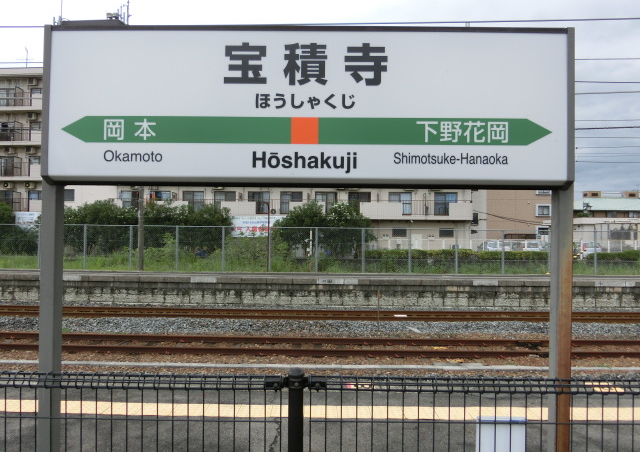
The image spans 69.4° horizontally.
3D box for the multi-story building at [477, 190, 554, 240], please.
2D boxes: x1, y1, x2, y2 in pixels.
[{"bbox_3d":[25.500,-3.300,62.500,9.600,11.000,10.000,1,0,0],"label":"multi-story building"}]

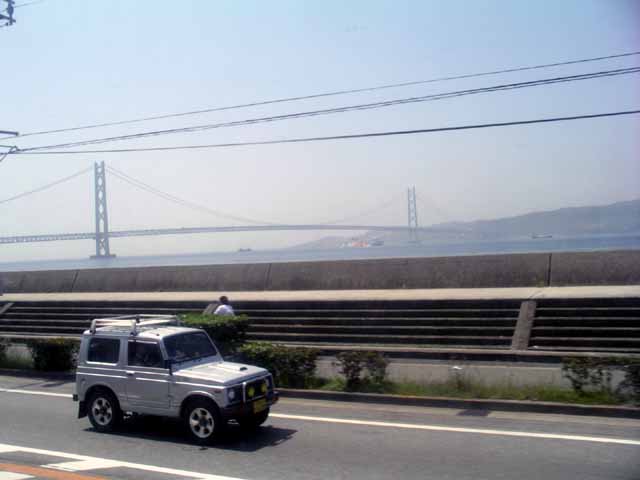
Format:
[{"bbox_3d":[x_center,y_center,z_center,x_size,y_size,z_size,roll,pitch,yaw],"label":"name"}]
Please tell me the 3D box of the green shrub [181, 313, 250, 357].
[{"bbox_3d":[-2.282,2.315,14.800,1.350,1.320,1.100,-3,-1,28],"label":"green shrub"}]

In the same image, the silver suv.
[{"bbox_3d":[-2.360,2.194,11.225,3.260,1.790,1.420,-3,-1,29],"label":"silver suv"}]

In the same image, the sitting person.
[{"bbox_3d":[-2.581,2.066,18.300,0.520,1.200,0.750,-3,-1,28],"label":"sitting person"}]

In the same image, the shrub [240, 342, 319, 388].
[{"bbox_3d":[-0.857,2.501,13.800,1.400,0.800,0.850,-3,-1,28],"label":"shrub"}]

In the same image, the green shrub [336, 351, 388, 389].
[{"bbox_3d":[0.817,2.471,13.150,0.850,0.700,0.650,-3,-1,28],"label":"green shrub"}]

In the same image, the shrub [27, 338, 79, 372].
[{"bbox_3d":[-6.584,2.803,16.900,1.050,0.770,0.850,-3,-1,28],"label":"shrub"}]

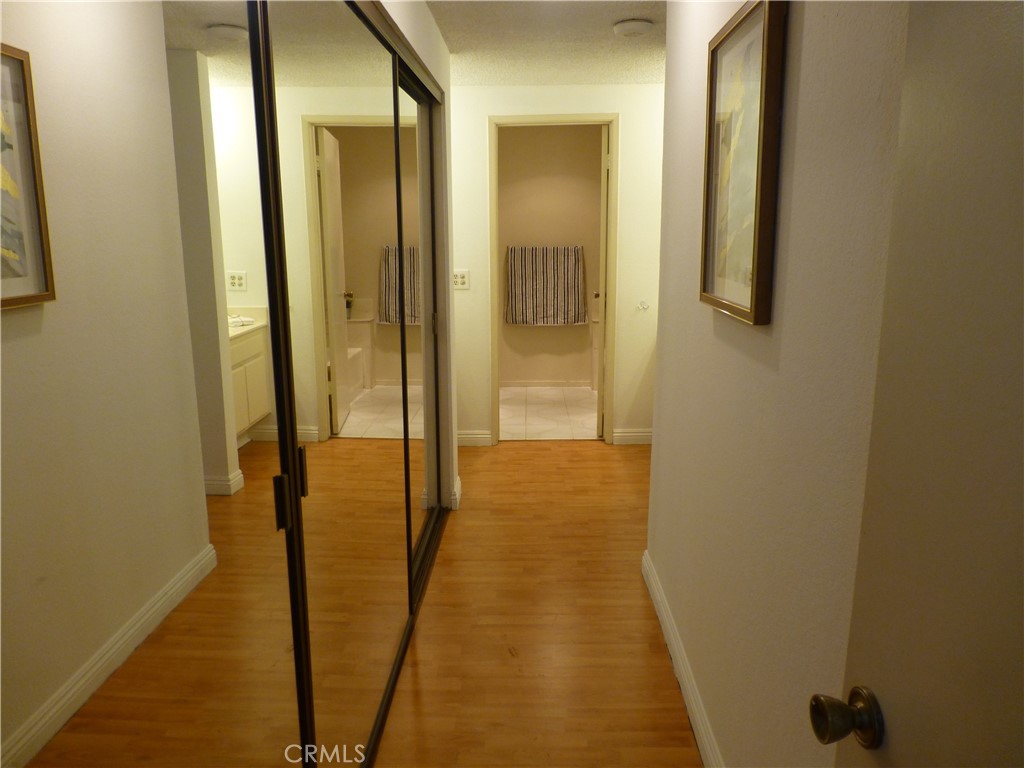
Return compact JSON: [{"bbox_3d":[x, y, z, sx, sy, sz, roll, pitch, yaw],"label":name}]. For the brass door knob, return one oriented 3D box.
[{"bbox_3d":[0.334,0.334,0.715,0.056,0.064,0.064,-1,11,-2],"label":"brass door knob"}]

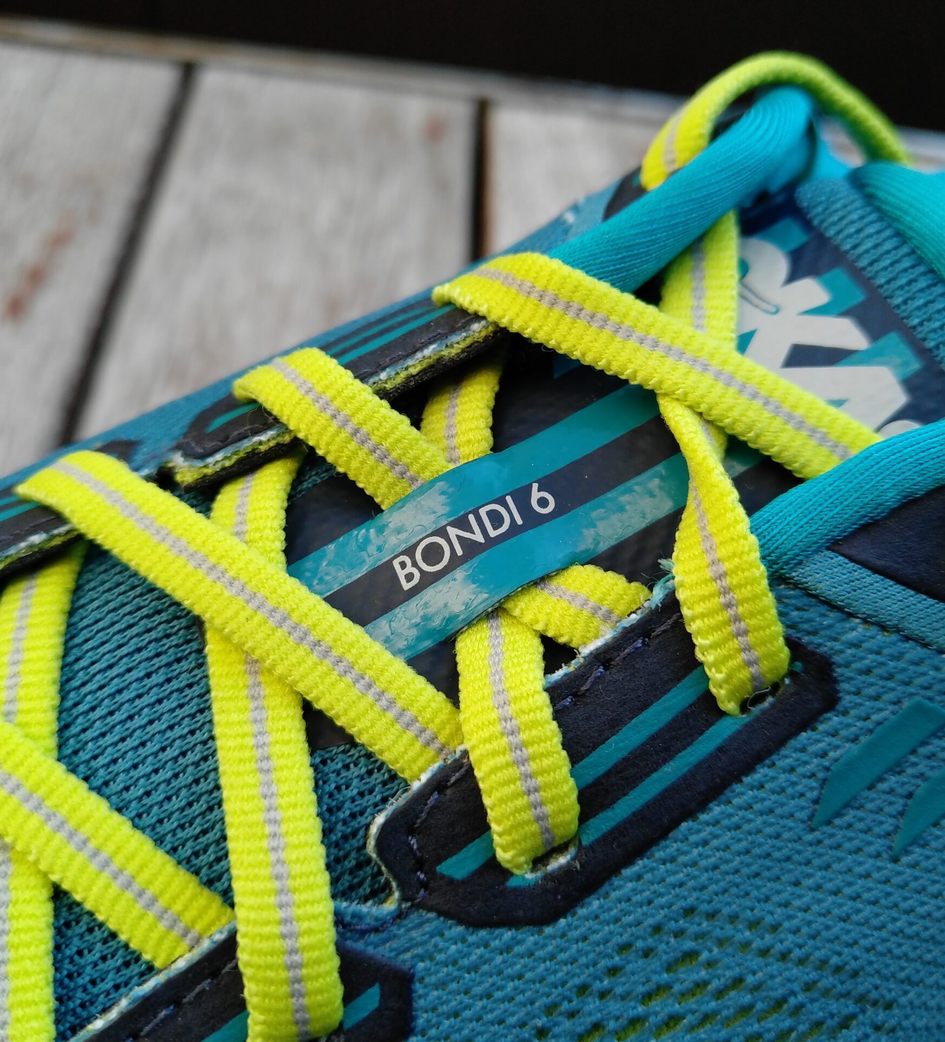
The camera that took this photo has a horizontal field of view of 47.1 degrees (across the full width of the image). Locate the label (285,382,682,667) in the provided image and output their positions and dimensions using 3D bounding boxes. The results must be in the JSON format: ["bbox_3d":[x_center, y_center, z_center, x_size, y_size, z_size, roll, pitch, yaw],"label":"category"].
[{"bbox_3d":[0.002,0.000,0.102,0.039,0.003,0.015,-29,66,-11],"label":"label"}]

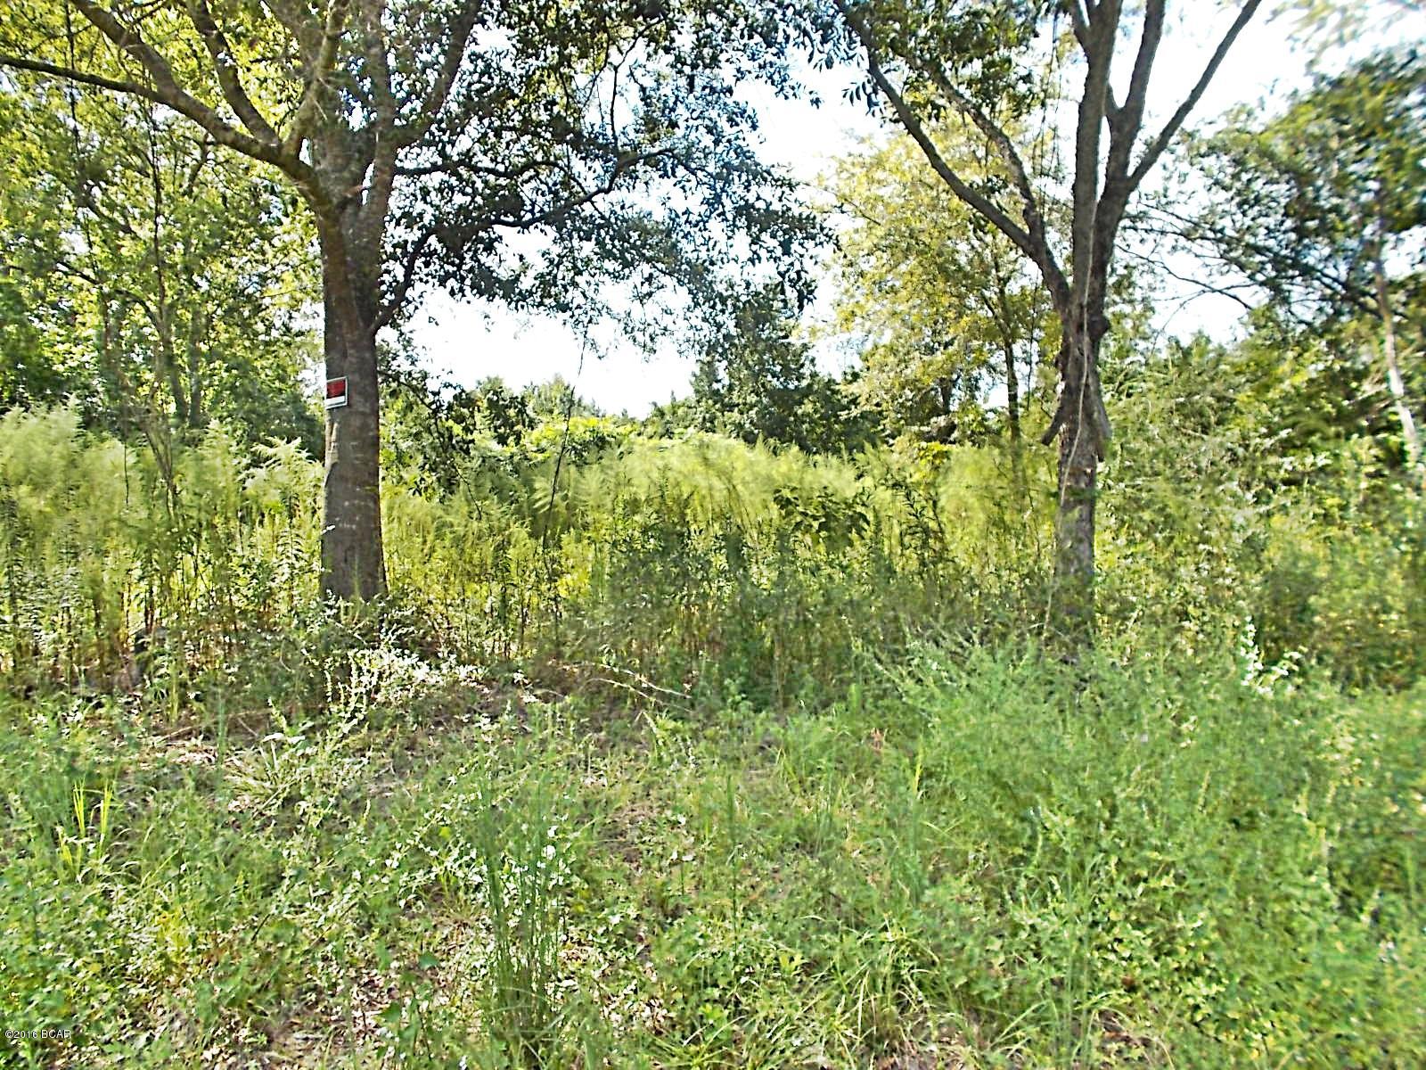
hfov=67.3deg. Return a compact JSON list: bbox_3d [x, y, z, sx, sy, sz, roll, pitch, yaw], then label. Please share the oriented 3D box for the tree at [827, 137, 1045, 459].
[{"bbox_3d":[3.950,-2.950,18.000,4.200,7.300,4.000,0,3,0],"label":"tree"}]

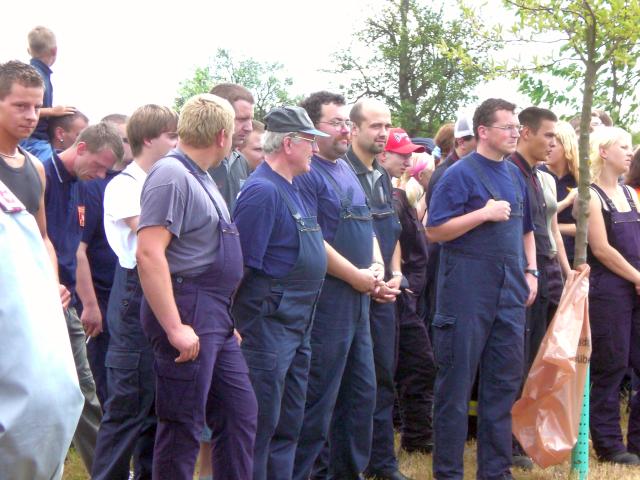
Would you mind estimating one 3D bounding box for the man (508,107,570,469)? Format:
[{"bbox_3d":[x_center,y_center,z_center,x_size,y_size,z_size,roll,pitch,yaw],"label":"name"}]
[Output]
[{"bbox_3d":[1.044,0.234,10.400,0.370,1.790,0.520,1,2,30],"label":"man"}]

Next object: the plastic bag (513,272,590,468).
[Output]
[{"bbox_3d":[1.032,0.569,9.400,0.370,0.900,0.270,0,2,-11],"label":"plastic bag"}]

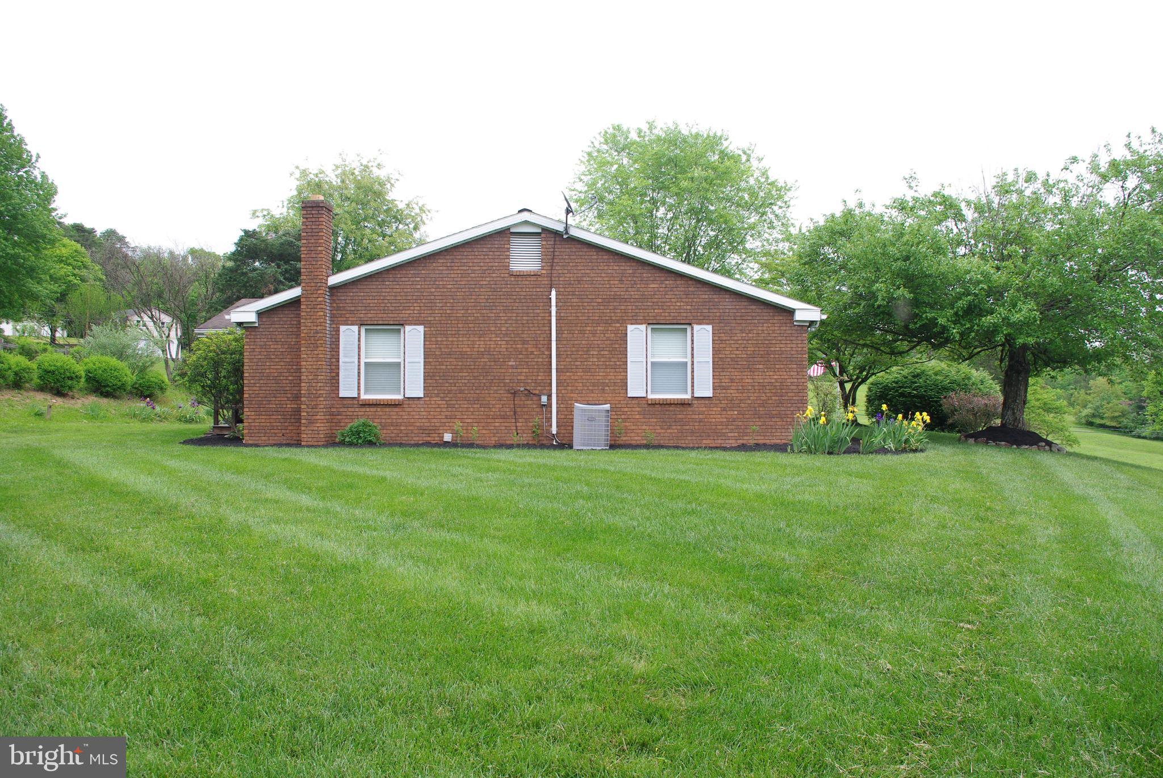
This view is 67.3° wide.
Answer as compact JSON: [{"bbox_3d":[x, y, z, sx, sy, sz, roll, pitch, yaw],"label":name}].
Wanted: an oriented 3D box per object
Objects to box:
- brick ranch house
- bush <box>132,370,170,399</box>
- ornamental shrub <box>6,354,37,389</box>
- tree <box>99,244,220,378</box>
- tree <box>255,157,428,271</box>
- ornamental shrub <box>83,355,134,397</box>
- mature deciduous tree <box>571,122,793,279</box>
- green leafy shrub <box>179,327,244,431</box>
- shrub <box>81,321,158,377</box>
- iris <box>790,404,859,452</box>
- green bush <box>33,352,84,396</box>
[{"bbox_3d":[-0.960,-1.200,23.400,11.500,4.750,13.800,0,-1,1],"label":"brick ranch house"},{"bbox_3d":[-13.957,-0.147,28.300,1.300,0.950,1.250,0,-1,0],"label":"bush"},{"bbox_3d":[-18.954,-0.584,29.500,1.200,1.200,1.200,0,-1,0],"label":"ornamental shrub"},{"bbox_3d":[-14.196,-2.565,29.500,4.100,4.650,4.000,0,-1,0],"label":"tree"},{"bbox_3d":[-11.646,-5.576,42.000,8.500,11.200,8.300,0,-1,0],"label":"tree"},{"bbox_3d":[-15.597,-0.420,28.800,1.730,1.360,1.650,0,-1,0],"label":"ornamental shrub"},{"bbox_3d":[4.369,-5.300,38.000,9.600,12.400,9.400,0,-1,0],"label":"mature deciduous tree"},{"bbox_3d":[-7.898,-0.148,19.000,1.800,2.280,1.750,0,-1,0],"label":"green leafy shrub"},{"bbox_3d":[-17.212,-1.438,32.500,2.850,2.150,2.600,0,-1,0],"label":"shrub"},{"bbox_3d":[4.398,0.724,15.800,1.230,0.890,1.000,0,-1,0],"label":"iris"},{"bbox_3d":[-15.282,-0.451,25.500,1.450,1.240,1.400,0,-1,0],"label":"green bush"}]

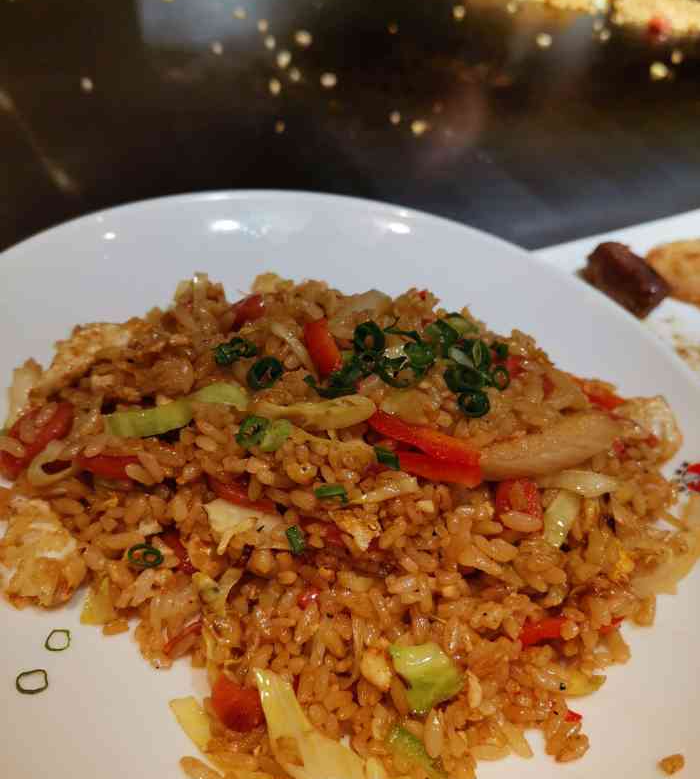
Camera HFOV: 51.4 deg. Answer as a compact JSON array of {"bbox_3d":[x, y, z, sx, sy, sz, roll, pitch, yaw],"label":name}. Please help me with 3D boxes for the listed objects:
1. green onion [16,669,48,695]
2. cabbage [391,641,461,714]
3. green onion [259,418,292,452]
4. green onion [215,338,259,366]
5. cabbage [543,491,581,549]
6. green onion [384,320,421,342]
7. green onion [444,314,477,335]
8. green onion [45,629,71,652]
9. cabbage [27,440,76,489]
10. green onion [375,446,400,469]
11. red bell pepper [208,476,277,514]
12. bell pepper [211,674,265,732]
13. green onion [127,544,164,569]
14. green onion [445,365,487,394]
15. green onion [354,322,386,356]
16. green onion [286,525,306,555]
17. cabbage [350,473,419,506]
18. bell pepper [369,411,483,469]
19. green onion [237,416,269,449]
[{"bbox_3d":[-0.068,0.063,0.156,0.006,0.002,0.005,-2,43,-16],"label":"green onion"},{"bbox_3d":[0.018,0.069,0.173,0.016,0.009,0.013,3,42,-9],"label":"cabbage"},{"bbox_3d":[-0.019,0.012,0.186,0.008,0.006,0.007,-13,61,-18],"label":"green onion"},{"bbox_3d":[-0.032,-0.011,0.207,0.012,0.005,0.007,-1,42,-13],"label":"green onion"},{"bbox_3d":[0.056,0.034,0.193,0.007,0.004,0.015,36,57,0],"label":"cabbage"},{"bbox_3d":[0.016,-0.018,0.220,0.011,0.004,0.006,-1,42,-13],"label":"green onion"},{"bbox_3d":[0.033,-0.019,0.218,0.009,0.005,0.006,-5,43,-15],"label":"green onion"},{"bbox_3d":[-0.071,0.061,0.177,0.006,0.002,0.006,-8,45,-21],"label":"green onion"},{"bbox_3d":[-0.081,0.020,0.197,0.008,0.006,0.013,37,47,27],"label":"cabbage"},{"bbox_3d":[0.010,0.018,0.190,0.008,0.004,0.004,30,44,21],"label":"green onion"},{"bbox_3d":[-0.026,0.026,0.179,0.018,0.005,0.005,21,42,11],"label":"red bell pepper"},{"bbox_3d":[-0.024,0.066,0.154,0.011,0.010,0.007,9,42,0],"label":"bell pepper"},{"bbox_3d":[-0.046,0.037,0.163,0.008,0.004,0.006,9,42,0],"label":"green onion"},{"bbox_3d":[0.036,-0.003,0.224,0.012,0.005,0.010,0,42,-12],"label":"green onion"},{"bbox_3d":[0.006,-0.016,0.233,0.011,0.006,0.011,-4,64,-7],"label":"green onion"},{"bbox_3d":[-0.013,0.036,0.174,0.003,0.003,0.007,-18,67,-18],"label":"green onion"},{"bbox_3d":[0.009,0.027,0.195,0.018,0.005,0.006,-13,47,-25],"label":"cabbage"},{"bbox_3d":[0.018,0.012,0.175,0.027,0.007,0.007,20,43,12],"label":"bell pepper"},{"bbox_3d":[-0.026,0.012,0.198,0.008,0.005,0.008,3,53,-5],"label":"green onion"}]

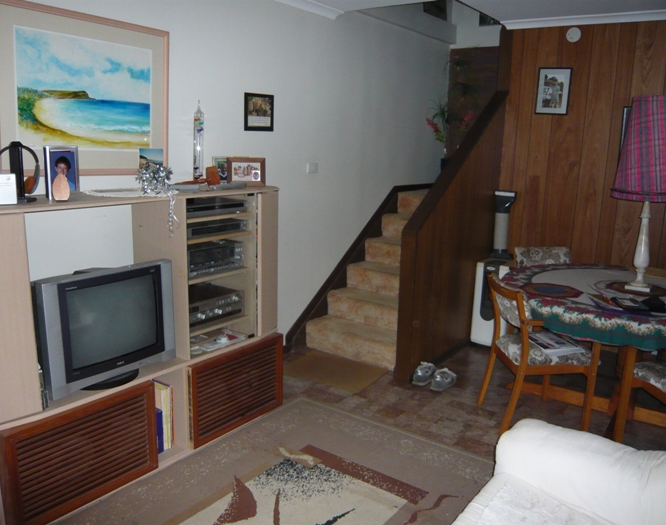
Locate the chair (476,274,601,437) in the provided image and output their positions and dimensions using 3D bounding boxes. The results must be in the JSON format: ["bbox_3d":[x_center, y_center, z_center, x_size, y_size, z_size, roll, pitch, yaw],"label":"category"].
[{"bbox_3d":[1.119,0.486,3.127,0.495,0.790,0.450,-1,12,-8],"label":"chair"}]

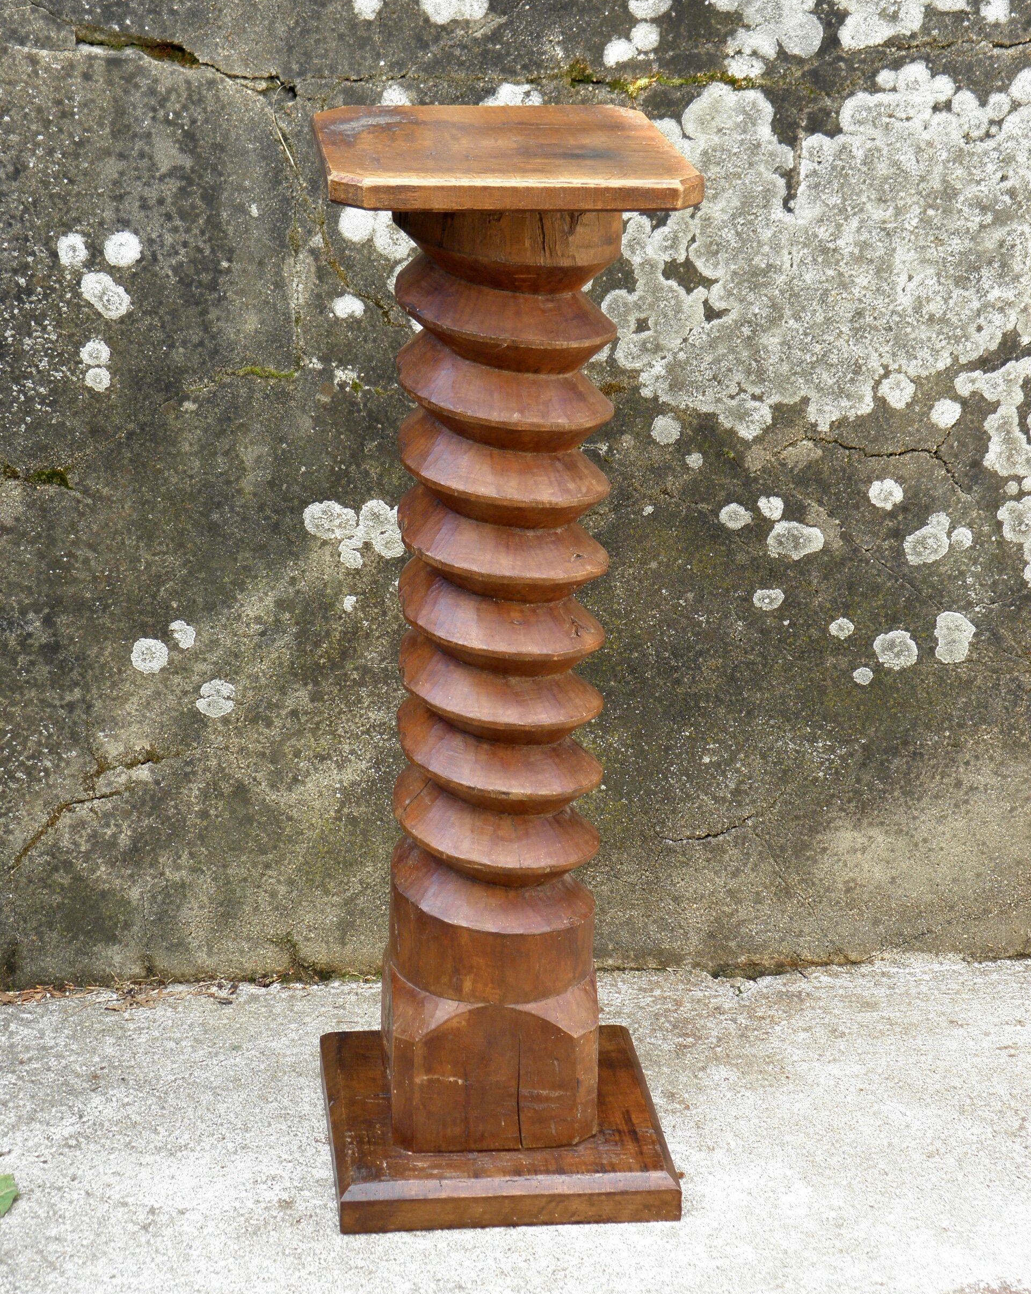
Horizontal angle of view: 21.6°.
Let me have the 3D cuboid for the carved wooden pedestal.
[{"bbox_3d":[-0.015,0.026,2.541,0.328,1.000,0.355,-1,21,-7],"label":"carved wooden pedestal"}]

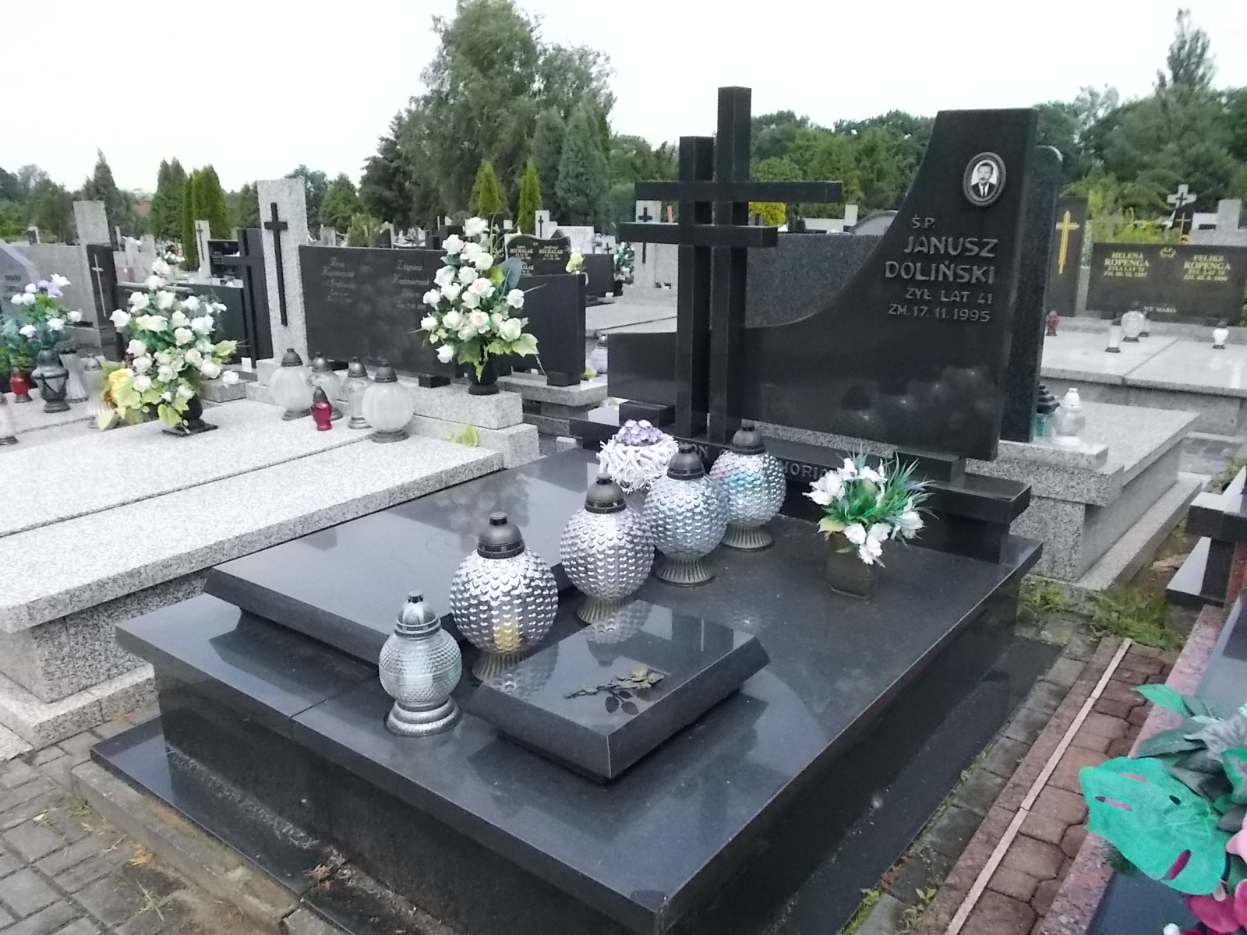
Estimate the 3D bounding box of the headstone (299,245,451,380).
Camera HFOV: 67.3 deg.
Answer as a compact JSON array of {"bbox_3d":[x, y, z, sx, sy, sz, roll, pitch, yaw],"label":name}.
[{"bbox_3d":[-1.331,-0.859,5.086,1.162,0.645,0.080,10,18,33],"label":"headstone"}]

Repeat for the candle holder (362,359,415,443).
[{"bbox_3d":[-1.003,-0.291,3.996,0.217,0.342,0.217,0,15,0],"label":"candle holder"}]

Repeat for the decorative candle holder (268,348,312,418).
[{"bbox_3d":[-1.684,-0.430,4.770,0.232,0.342,0.232,11,20,36],"label":"decorative candle holder"}]

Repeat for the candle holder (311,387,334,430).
[{"bbox_3d":[-1.457,-0.291,4.537,0.102,0.199,0.102,11,20,36],"label":"candle holder"}]

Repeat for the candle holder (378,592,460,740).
[{"bbox_3d":[-0.422,0.395,1.952,0.174,0.285,0.174,0,16,0],"label":"candle holder"}]

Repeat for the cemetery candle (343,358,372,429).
[{"bbox_3d":[-1.473,-0.408,5.127,0.152,0.380,0.152,10,18,33],"label":"cemetery candle"}]

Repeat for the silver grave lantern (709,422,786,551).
[{"bbox_3d":[0.437,0.058,3.241,0.262,0.425,0.262,0,15,0],"label":"silver grave lantern"}]

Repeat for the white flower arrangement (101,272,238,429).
[{"bbox_3d":[-2.368,-0.630,4.994,0.670,0.880,0.540,10,18,33],"label":"white flower arrangement"}]

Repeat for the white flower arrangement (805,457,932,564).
[{"bbox_3d":[0.734,0.136,2.854,0.360,0.330,0.300,12,19,36],"label":"white flower arrangement"}]

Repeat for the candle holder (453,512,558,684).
[{"bbox_3d":[-0.278,0.289,2.136,0.244,0.387,0.244,0,16,0],"label":"candle holder"}]

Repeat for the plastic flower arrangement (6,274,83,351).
[{"bbox_3d":[-3.463,-0.912,5.600,0.460,0.500,0.420,11,20,36],"label":"plastic flower arrangement"}]

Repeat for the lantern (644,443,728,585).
[{"bbox_3d":[0.172,0.120,2.582,0.233,0.370,0.233,0,15,0],"label":"lantern"}]

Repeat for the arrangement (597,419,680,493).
[{"bbox_3d":[0.048,-0.044,3.029,0.270,0.250,0.270,0,15,0],"label":"arrangement"}]

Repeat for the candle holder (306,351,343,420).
[{"bbox_3d":[-1.396,-0.388,4.387,0.165,0.312,0.165,12,19,36],"label":"candle holder"}]

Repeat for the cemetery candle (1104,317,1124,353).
[{"bbox_3d":[3.371,-0.909,6.411,0.115,0.240,0.115,12,19,36],"label":"cemetery candle"}]

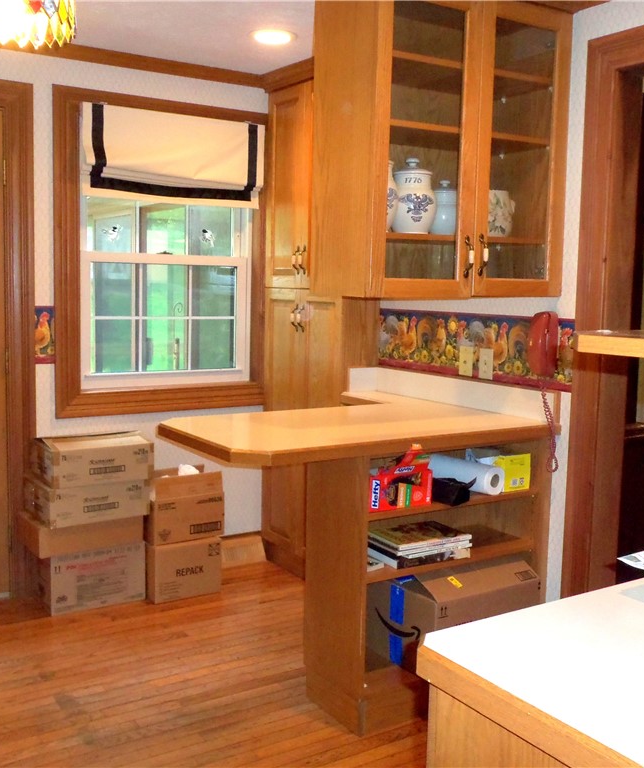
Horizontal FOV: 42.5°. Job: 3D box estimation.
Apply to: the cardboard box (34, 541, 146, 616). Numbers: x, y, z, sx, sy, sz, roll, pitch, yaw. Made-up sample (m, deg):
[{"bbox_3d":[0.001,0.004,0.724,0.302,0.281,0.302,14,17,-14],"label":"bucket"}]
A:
[{"bbox_3d":[-1.001,0.797,3.588,0.397,0.257,0.285,-3,7,-31],"label":"cardboard box"}]

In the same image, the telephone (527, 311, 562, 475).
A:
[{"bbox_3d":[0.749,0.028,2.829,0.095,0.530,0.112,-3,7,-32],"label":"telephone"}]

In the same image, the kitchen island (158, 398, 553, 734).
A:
[{"bbox_3d":[0.107,0.576,2.818,1.235,0.905,0.685,-3,7,-32],"label":"kitchen island"}]

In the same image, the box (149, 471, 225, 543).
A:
[{"bbox_3d":[-0.624,0.527,3.664,0.310,0.285,0.215,-2,7,-30],"label":"box"}]

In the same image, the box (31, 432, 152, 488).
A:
[{"bbox_3d":[-0.986,0.320,3.540,0.412,0.152,0.342,-3,7,-34],"label":"box"}]

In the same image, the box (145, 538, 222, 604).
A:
[{"bbox_3d":[-0.638,0.794,3.695,0.304,0.254,0.240,-3,7,-31],"label":"box"}]

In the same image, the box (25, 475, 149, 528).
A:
[{"bbox_3d":[-0.997,0.472,3.512,0.414,0.147,0.343,-3,8,-35],"label":"box"}]

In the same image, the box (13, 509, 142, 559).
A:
[{"bbox_3d":[-1.028,0.609,3.529,0.444,0.129,0.281,-4,8,-37],"label":"box"}]

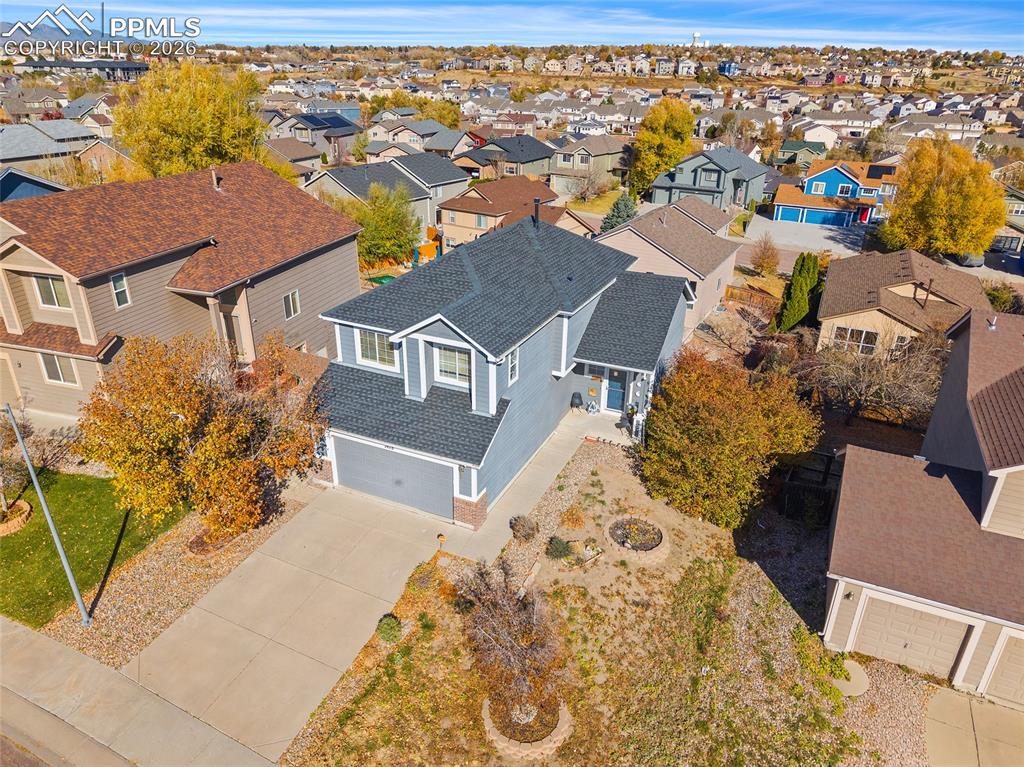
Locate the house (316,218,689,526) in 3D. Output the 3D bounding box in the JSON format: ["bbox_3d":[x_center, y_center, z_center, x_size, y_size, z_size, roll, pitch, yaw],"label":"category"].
[{"bbox_3d":[0.540,-1.870,29.290,10.850,7.750,16.250,12,27,22],"label":"house"}]

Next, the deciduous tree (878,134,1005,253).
[{"bbox_3d":[45.480,-19.810,75.420,11.020,12.170,11.020,12,27,22],"label":"deciduous tree"}]

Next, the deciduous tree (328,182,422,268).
[{"bbox_3d":[-11.260,-12.700,58.100,7.400,7.200,7.000,0,25,0],"label":"deciduous tree"}]

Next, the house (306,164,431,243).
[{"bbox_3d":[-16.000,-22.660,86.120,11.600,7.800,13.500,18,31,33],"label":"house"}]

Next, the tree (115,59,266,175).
[{"bbox_3d":[-32.950,-24.690,73.600,14.630,16.050,14.630,12,27,22],"label":"tree"}]

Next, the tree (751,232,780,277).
[{"bbox_3d":[21.980,-11.140,61.480,2.320,3.860,2.320,12,27,22],"label":"tree"}]

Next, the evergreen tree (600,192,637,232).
[{"bbox_3d":[11.920,-18.600,79.690,4.000,5.700,4.000,11,28,23],"label":"evergreen tree"}]

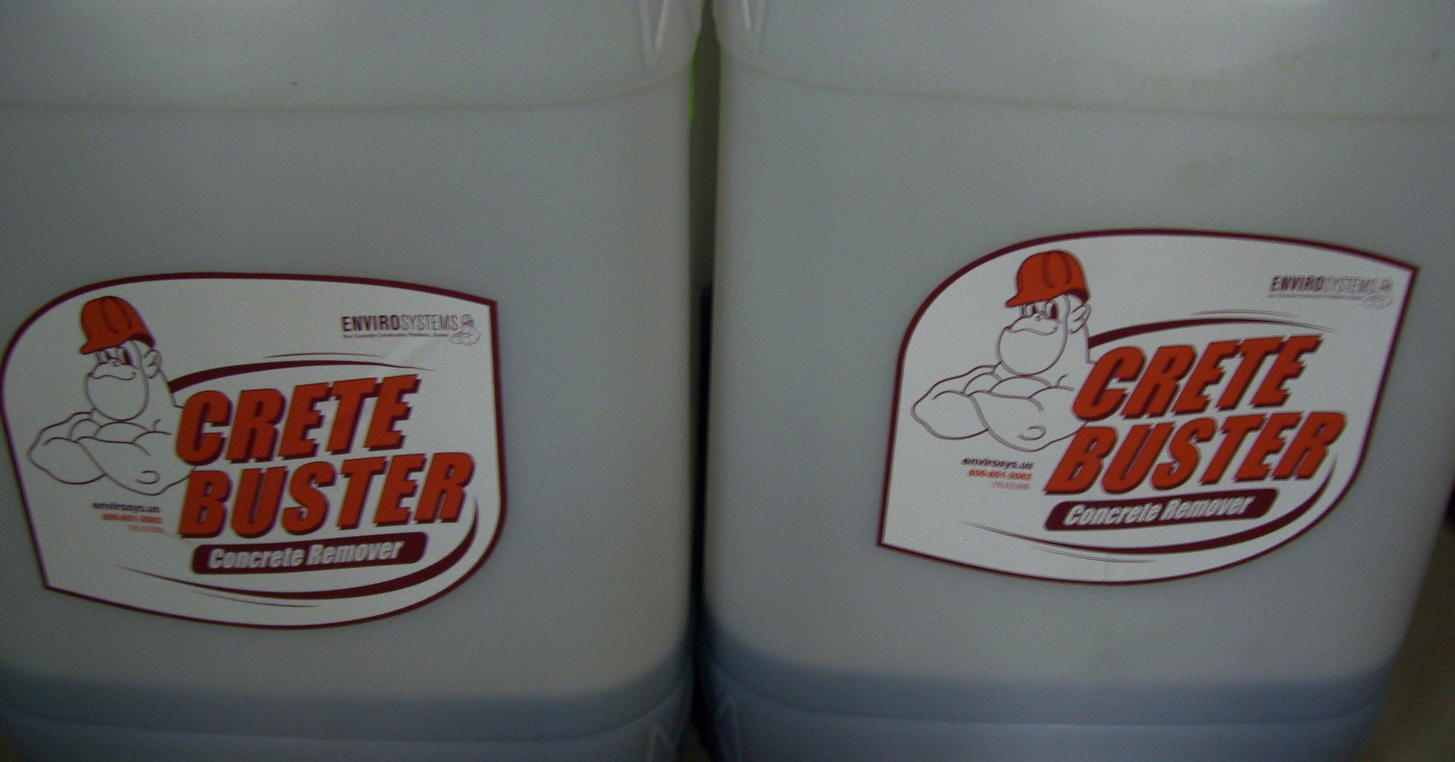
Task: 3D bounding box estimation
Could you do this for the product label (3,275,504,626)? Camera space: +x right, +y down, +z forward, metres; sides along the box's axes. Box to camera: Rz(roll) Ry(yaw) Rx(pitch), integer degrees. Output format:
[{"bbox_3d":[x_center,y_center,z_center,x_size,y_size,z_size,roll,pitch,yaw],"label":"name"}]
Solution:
[{"bbox_3d":[-0.179,0.029,0.578,0.192,0.152,0.005,0,25,1],"label":"product label"}]

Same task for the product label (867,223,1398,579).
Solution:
[{"bbox_3d":[0.163,0.013,0.587,0.192,0.152,0.005,1,25,-5],"label":"product label"}]

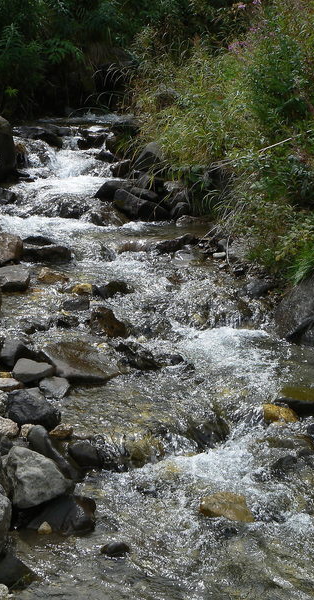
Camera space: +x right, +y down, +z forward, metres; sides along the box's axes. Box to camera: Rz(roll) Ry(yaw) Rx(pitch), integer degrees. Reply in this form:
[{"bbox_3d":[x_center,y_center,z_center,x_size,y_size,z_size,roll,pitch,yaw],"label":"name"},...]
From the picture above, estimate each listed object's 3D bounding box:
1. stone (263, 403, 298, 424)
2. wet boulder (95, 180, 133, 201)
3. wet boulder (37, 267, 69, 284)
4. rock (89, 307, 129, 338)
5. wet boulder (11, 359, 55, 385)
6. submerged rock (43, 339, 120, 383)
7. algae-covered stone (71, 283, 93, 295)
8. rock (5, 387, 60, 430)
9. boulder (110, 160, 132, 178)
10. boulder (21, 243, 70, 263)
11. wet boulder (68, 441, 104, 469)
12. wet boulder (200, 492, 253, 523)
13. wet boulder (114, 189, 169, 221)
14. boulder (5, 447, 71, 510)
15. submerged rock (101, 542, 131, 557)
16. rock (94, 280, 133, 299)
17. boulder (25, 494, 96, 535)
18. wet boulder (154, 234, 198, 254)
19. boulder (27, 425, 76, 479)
[{"bbox_3d":[0.665,0.621,6.352,0.194,0.110,0.165,0,12,0],"label":"stone"},{"bbox_3d":[-0.308,-0.813,8.801,0.309,0.148,0.207,0,12,0],"label":"wet boulder"},{"bbox_3d":[-0.789,-0.175,8.902,0.242,0.120,0.200,0,12,0],"label":"wet boulder"},{"bbox_3d":[-0.258,0.129,6.302,0.206,0.173,0.165,0,12,0],"label":"rock"},{"bbox_3d":[-0.728,0.422,6.950,0.248,0.140,0.200,0,12,0],"label":"wet boulder"},{"bbox_3d":[-0.386,0.305,6.000,0.350,0.151,0.280,-3,13,-15],"label":"submerged rock"},{"bbox_3d":[-0.554,-0.075,8.652,0.161,0.085,0.140,0,12,0],"label":"algae-covered stone"},{"bbox_3d":[-0.665,0.585,6.300,0.299,0.200,0.250,0,12,0],"label":"rock"},{"bbox_3d":[-0.355,-1.302,11.800,0.230,0.180,0.200,0,12,0],"label":"boulder"},{"bbox_3d":[-0.803,-0.339,8.600,0.350,0.140,0.250,0,12,0],"label":"boulder"},{"bbox_3d":[-0.305,0.669,5.100,0.160,0.120,0.140,0,12,0],"label":"wet boulder"},{"bbox_3d":[0.282,0.845,4.752,0.209,0.100,0.146,0,12,0],"label":"wet boulder"},{"bbox_3d":[-0.109,-0.686,8.450,0.381,0.216,0.266,0,12,0],"label":"wet boulder"},{"bbox_3d":[-0.469,0.706,4.700,0.248,0.205,0.211,0,12,0],"label":"boulder"},{"bbox_3d":[-0.176,1.068,5.002,0.127,0.070,0.095,0,12,0],"label":"submerged rock"},{"bbox_3d":[-0.284,-0.065,7.700,0.250,0.120,0.190,0,12,0],"label":"rock"},{"bbox_3d":[-0.377,0.855,4.652,0.267,0.113,0.213,0,12,0],"label":"boulder"},{"bbox_3d":[0.126,-0.363,7.700,0.284,0.116,0.170,0,12,0],"label":"wet boulder"},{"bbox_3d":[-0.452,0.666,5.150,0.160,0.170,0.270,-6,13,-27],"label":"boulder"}]

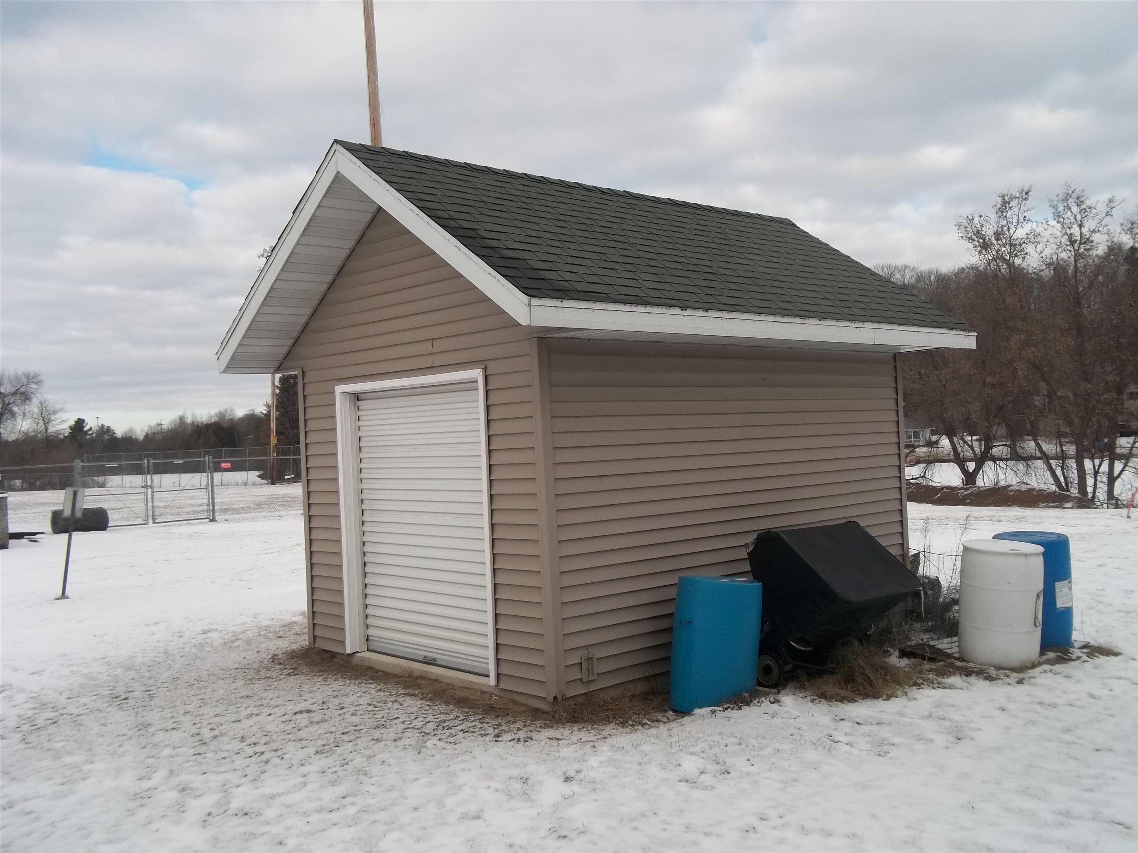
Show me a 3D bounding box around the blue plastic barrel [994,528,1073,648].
[{"bbox_3d":[3.690,1.318,8.410,0.590,0.885,0.590,-1,0,-44],"label":"blue plastic barrel"}]

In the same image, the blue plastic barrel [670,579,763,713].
[{"bbox_3d":[0.992,1.478,7.115,0.585,0.880,0.585,4,-3,0],"label":"blue plastic barrel"}]

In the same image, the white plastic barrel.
[{"bbox_3d":[3.290,1.349,8.020,0.590,0.885,0.590,-1,3,-44],"label":"white plastic barrel"}]

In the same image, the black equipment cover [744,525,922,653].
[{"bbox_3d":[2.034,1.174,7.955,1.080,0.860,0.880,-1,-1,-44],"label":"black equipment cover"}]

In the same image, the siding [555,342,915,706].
[{"bbox_3d":[1.509,0.542,8.442,4.620,2.380,0.100,-1,-1,-44],"label":"siding"}]

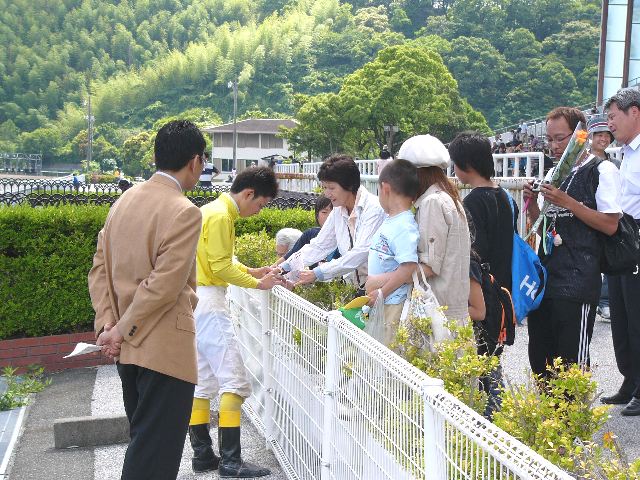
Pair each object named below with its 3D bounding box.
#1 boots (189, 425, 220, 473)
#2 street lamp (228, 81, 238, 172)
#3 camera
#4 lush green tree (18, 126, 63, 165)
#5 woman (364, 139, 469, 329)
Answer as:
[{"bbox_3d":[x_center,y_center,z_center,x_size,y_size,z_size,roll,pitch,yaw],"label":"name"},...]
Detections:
[{"bbox_3d":[-0.556,1.089,7.920,0.280,0.255,0.110,0,3,-27],"label":"boots"},{"bbox_3d":[-6.561,-8.306,115.000,0.750,7.900,0.400,1,3,-6],"label":"street lamp"},{"bbox_3d":[1.062,-0.261,7.400,0.035,0.058,0.090,-20,15,-37],"label":"camera"},{"bbox_3d":[-44.087,-14.643,240.000,7.400,6.400,7.000,1,3,0],"label":"lush green tree"},{"bbox_3d":[0.474,0.294,7.430,0.500,1.620,0.480,2,3,25],"label":"woman"}]

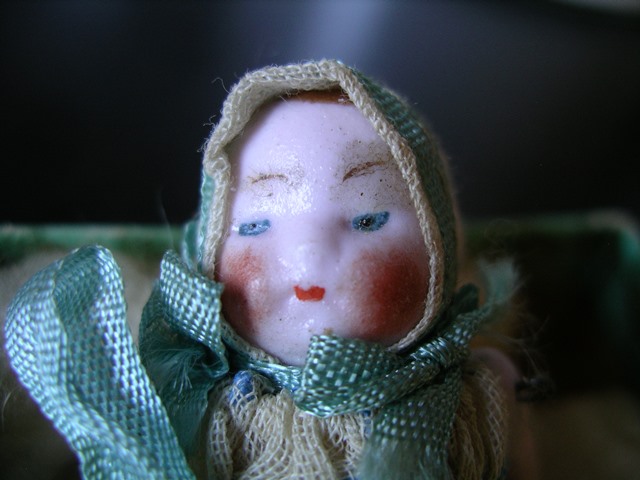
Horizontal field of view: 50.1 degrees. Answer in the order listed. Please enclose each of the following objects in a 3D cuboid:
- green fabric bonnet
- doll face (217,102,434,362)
[{"bbox_3d":[0.000,-0.004,0.078,0.028,0.032,0.021,3,3,12],"label":"green fabric bonnet"},{"bbox_3d":[0.000,-0.001,0.072,0.021,0.026,0.013,3,3,12],"label":"doll face"}]

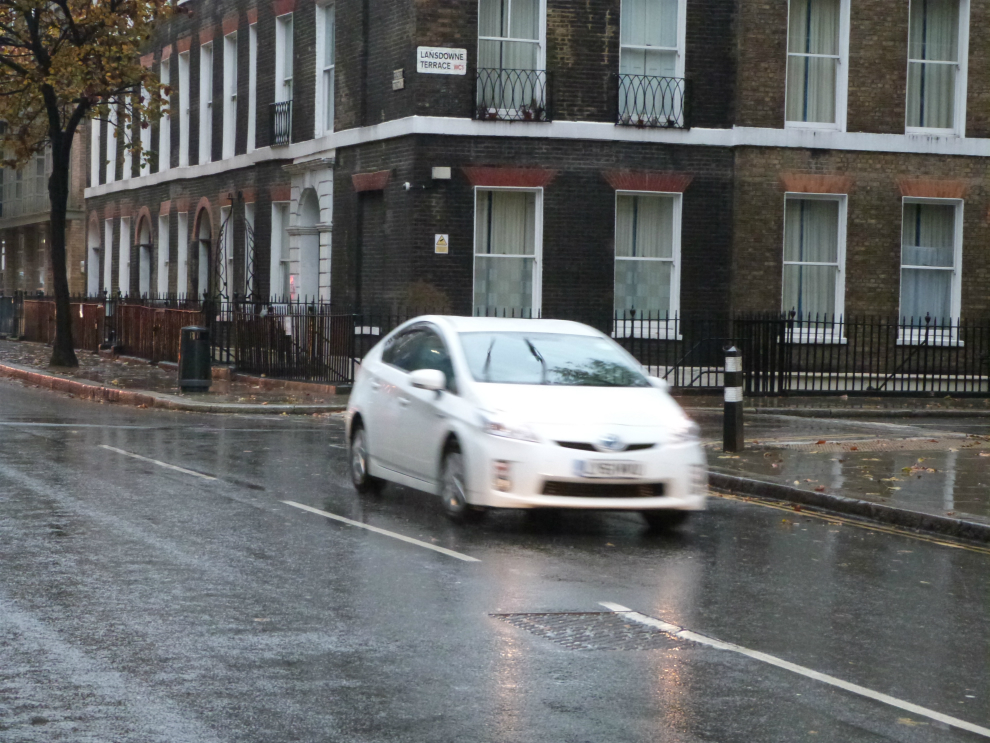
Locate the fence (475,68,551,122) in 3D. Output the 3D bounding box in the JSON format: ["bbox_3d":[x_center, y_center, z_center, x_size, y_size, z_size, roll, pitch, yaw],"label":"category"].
[{"bbox_3d":[0.266,-4.525,40.462,1.366,0.863,0.180,1,2,-19],"label":"fence"}]

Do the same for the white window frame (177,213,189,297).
[{"bbox_3d":[-7.157,-2.612,57.181,0.200,2.159,1.109,1,2,-19],"label":"white window frame"}]

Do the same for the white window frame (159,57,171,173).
[{"bbox_3d":[-7.828,-6.132,59.144,0.250,2.650,1.250,0,2,-19],"label":"white window frame"}]

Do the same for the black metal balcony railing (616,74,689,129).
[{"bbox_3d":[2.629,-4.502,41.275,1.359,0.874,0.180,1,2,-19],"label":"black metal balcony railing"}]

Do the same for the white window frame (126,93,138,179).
[{"bbox_3d":[-9.420,-6.271,63.857,0.250,2.550,1.220,0,2,-19],"label":"white window frame"}]

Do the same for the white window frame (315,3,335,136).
[{"bbox_3d":[-3.037,-5.551,45.300,0.200,2.455,1.349,1,2,-19],"label":"white window frame"}]

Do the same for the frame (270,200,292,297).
[{"bbox_3d":[-4.063,-2.150,47.914,0.250,2.300,1.420,0,2,-19],"label":"frame"}]

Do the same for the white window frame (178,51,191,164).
[{"bbox_3d":[-7.093,-6.063,56.968,0.250,2.650,1.200,0,2,-19],"label":"white window frame"}]

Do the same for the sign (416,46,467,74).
[{"bbox_3d":[-0.854,-5.063,40.138,0.856,0.426,0.030,1,2,-19],"label":"sign"}]

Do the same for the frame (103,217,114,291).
[{"bbox_3d":[-10.327,-2.909,66.465,0.250,2.350,1.200,0,2,-19],"label":"frame"}]

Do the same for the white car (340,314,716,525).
[{"bbox_3d":[0.116,0.323,18.963,1.760,1.490,4.460,1,2,-18],"label":"white car"}]

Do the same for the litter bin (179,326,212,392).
[{"bbox_3d":[-4.616,-0.197,37.957,0.502,1.019,0.502,1,2,-19],"label":"litter bin"}]

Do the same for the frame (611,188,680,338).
[{"bbox_3d":[2.499,-1.745,40.852,1.200,2.450,0.250,0,2,-19],"label":"frame"}]

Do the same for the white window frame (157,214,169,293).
[{"bbox_3d":[-7.880,-2.600,59.218,0.250,2.300,1.200,0,2,-19],"label":"white window frame"}]

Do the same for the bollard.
[{"bbox_3d":[2.437,0.279,25.056,0.150,1.080,0.150,2,2,37],"label":"bollard"}]

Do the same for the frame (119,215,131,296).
[{"bbox_3d":[-9.544,-2.823,64.145,0.250,2.350,1.250,0,2,-19],"label":"frame"}]

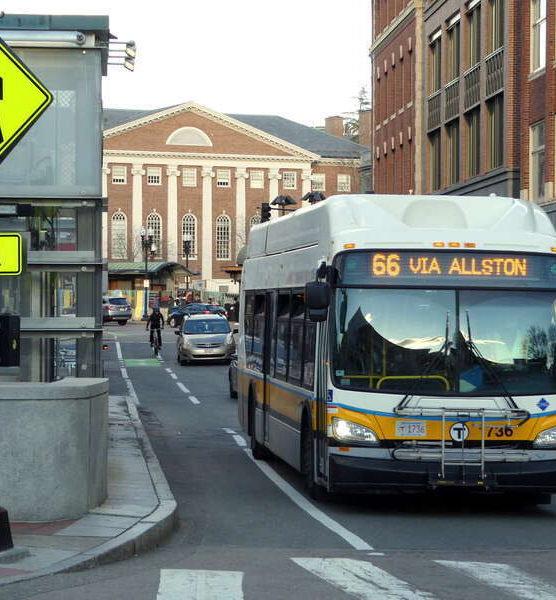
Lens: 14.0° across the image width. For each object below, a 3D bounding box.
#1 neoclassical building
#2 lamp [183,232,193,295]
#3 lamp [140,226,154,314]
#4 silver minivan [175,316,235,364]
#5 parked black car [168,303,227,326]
[{"bbox_3d":[-11.156,-8.036,206.122,36.000,18.810,15.000,0,0,-29],"label":"neoclassical building"},{"bbox_3d":[-6.194,-1.591,155.000,0.650,5.920,0.500,0,0,0],"label":"lamp"},{"bbox_3d":[-8.413,-1.695,146.000,0.850,6.085,0.500,0,0,0],"label":"lamp"},{"bbox_3d":[-2.580,1.410,80.800,1.970,1.760,5.080,0,0,-4],"label":"silver minivan"},{"bbox_3d":[-4.740,0.950,135.000,1.780,1.490,4.400,0,0,-32],"label":"parked black car"}]

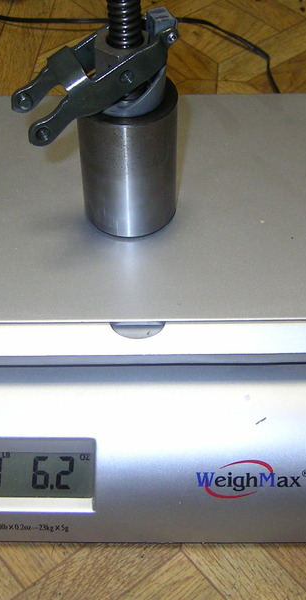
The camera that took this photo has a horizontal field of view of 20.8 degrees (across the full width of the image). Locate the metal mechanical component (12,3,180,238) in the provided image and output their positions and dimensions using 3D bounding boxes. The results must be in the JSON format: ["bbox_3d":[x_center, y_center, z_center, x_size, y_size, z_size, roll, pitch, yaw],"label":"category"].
[{"bbox_3d":[-0.022,-0.080,0.350,0.071,0.120,0.045,-19,53,-14],"label":"metal mechanical component"}]

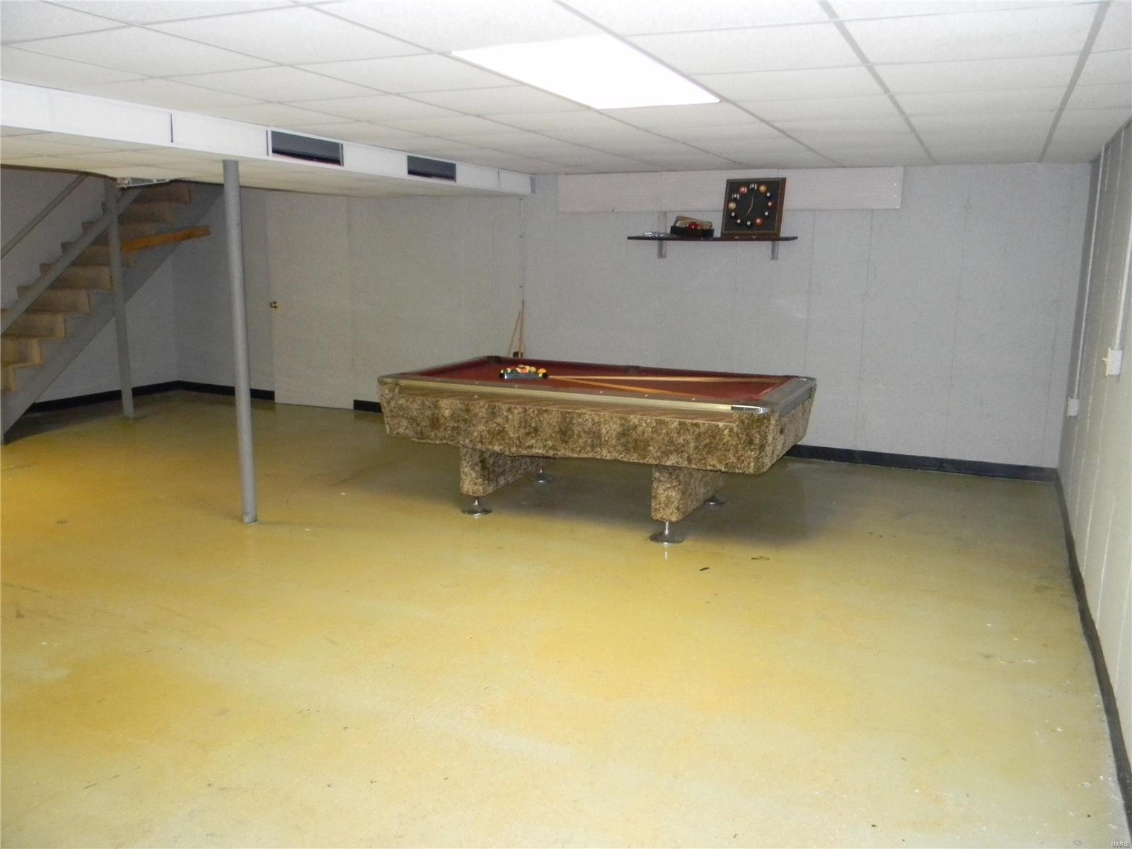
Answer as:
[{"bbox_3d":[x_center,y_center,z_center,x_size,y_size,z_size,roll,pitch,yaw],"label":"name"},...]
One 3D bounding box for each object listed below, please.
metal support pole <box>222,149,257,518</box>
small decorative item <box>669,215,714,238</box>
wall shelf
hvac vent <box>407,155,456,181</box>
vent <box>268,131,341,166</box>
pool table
[{"bbox_3d":[-1.734,-0.412,4.897,0.079,1.925,0.079,6,12,24],"label":"metal support pole"},{"bbox_3d":[0.947,-1.479,6.814,0.296,0.153,0.194,8,13,32],"label":"small decorative item"},{"bbox_3d":[1.079,-1.323,6.820,1.224,0.168,0.286,6,12,24],"label":"wall shelf"},{"bbox_3d":[-0.929,-1.757,6.305,0.041,0.124,0.605,6,12,24],"label":"hvac vent"},{"bbox_3d":[-1.468,-1.554,5.175,0.041,0.128,0.597,6,12,24],"label":"vent"},{"bbox_3d":[0.205,0.114,5.391,2.254,0.780,1.260,6,12,22],"label":"pool table"}]

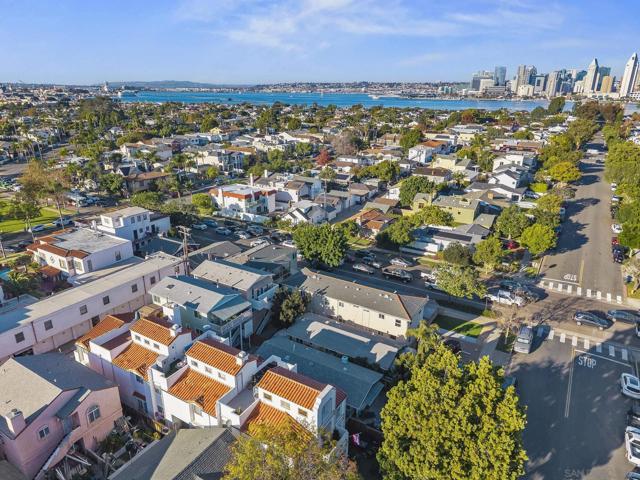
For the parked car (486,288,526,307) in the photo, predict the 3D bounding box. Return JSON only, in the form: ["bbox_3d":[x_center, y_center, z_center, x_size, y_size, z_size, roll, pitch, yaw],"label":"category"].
[{"bbox_3d":[32.326,9.934,78.040,5.650,1.820,1.950,12,22,29],"label":"parked car"}]

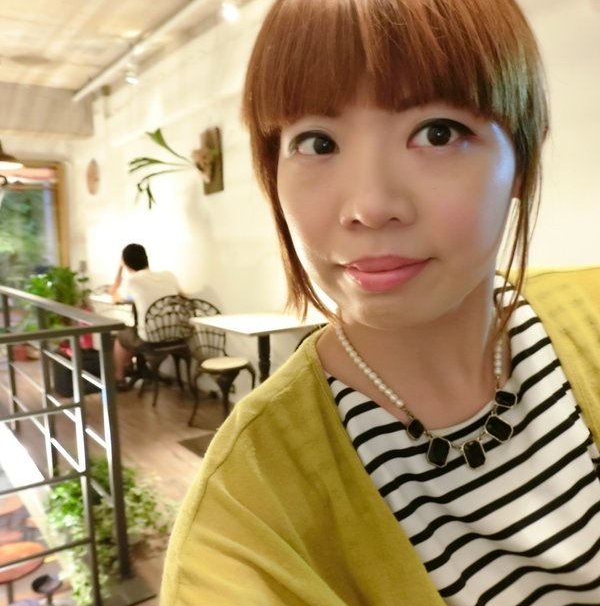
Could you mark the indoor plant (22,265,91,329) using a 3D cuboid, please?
[{"bbox_3d":[-2.318,-0.052,5.500,0.640,0.660,0.550,-4,7,-17],"label":"indoor plant"}]

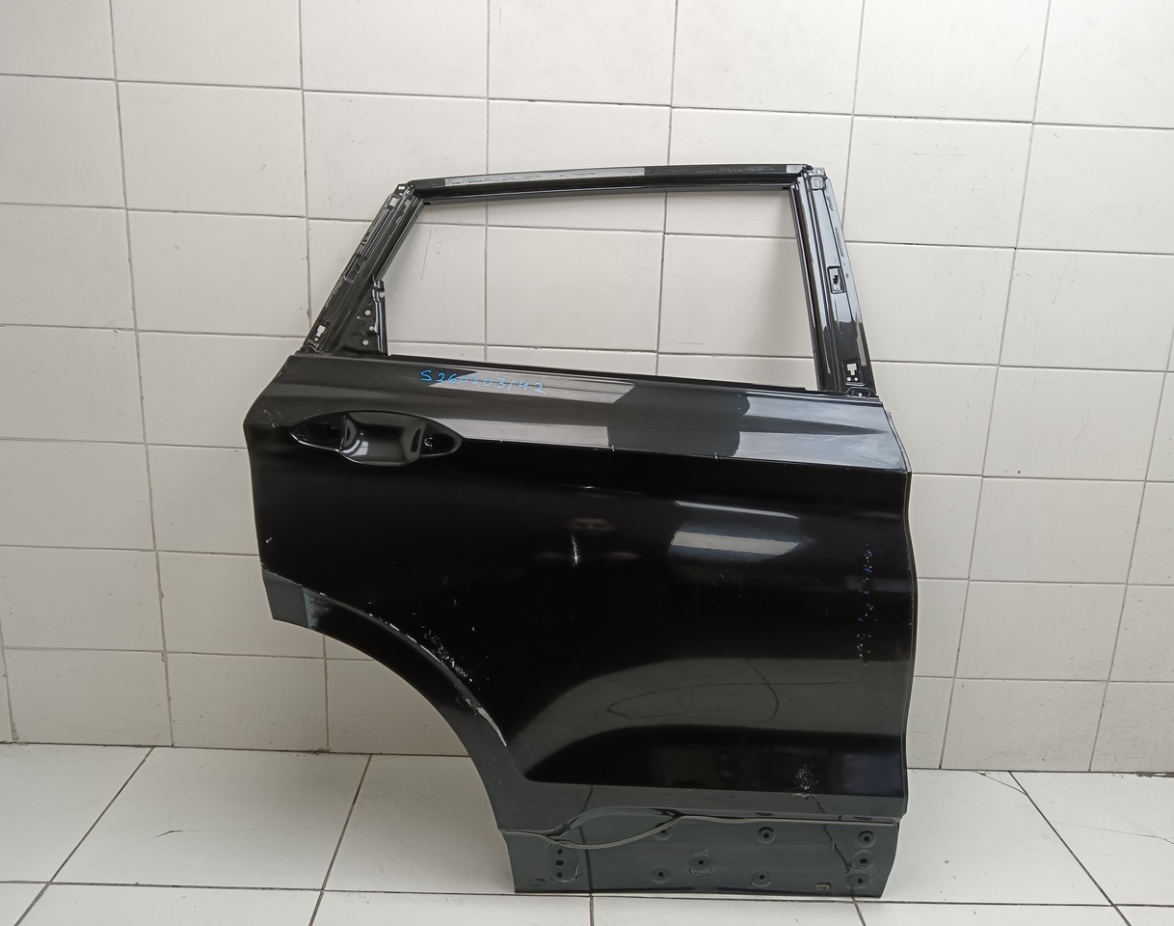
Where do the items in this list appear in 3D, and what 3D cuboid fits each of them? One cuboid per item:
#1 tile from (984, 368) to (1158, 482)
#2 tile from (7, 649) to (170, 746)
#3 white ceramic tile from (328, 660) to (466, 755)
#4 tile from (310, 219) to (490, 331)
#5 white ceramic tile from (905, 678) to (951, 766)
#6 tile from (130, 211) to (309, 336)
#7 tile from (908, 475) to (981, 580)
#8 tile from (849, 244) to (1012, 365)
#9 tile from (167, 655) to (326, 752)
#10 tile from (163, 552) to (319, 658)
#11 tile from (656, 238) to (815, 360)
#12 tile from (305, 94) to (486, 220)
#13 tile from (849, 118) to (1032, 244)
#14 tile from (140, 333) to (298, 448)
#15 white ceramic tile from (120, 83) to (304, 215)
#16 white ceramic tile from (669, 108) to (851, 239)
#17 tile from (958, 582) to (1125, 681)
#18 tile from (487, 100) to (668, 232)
[{"bbox_3d":[0.875,-0.070,1.735,0.300,0.200,0.009,2,15,-1],"label":"tile"},{"bbox_3d":[-0.961,0.452,1.860,0.300,0.200,0.010,2,15,-1],"label":"tile"},{"bbox_3d":[-0.352,0.474,1.869,0.300,0.200,0.009,2,15,-1],"label":"white ceramic tile"},{"bbox_3d":[-0.325,-0.311,1.662,0.300,0.200,0.009,2,15,-1],"label":"tile"},{"bbox_3d":[0.557,0.506,1.891,0.300,0.198,0.009,2,15,-1],"label":"white ceramic tile"},{"bbox_3d":[-0.628,-0.323,1.654,0.300,0.200,0.009,2,15,-1],"label":"tile"},{"bbox_3d":[0.569,0.116,1.782,0.300,0.200,0.009,2,15,-1],"label":"tile"},{"bbox_3d":[0.581,-0.276,1.677,0.300,0.200,0.009,2,15,-1],"label":"tile"},{"bbox_3d":[-0.654,0.463,1.863,0.300,0.200,0.009,2,15,-1],"label":"tile"},{"bbox_3d":[-0.648,0.267,1.815,0.300,0.200,0.010,2,15,-1],"label":"tile"},{"bbox_3d":[0.280,-0.288,1.680,0.300,0.200,0.010,2,15,-1],"label":"tile"},{"bbox_3d":[-0.318,-0.507,1.608,0.300,0.200,0.009,2,15,-1],"label":"tile"},{"bbox_3d":[0.591,-0.475,1.634,0.300,0.200,0.010,2,15,-1],"label":"tile"},{"bbox_3d":[-0.634,-0.127,1.706,0.300,0.200,0.009,2,15,-1],"label":"tile"},{"bbox_3d":[-0.622,-0.521,1.608,0.300,0.200,0.010,2,15,-1],"label":"white ceramic tile"},{"bbox_3d":[0.288,-0.486,1.628,0.300,0.200,0.010,2,15,-1],"label":"white ceramic tile"},{"bbox_3d":[0.866,0.322,1.847,0.300,0.200,0.009,2,15,-1],"label":"tile"},{"bbox_3d":[-0.015,-0.497,1.621,0.300,0.200,0.010,2,15,-1],"label":"tile"}]

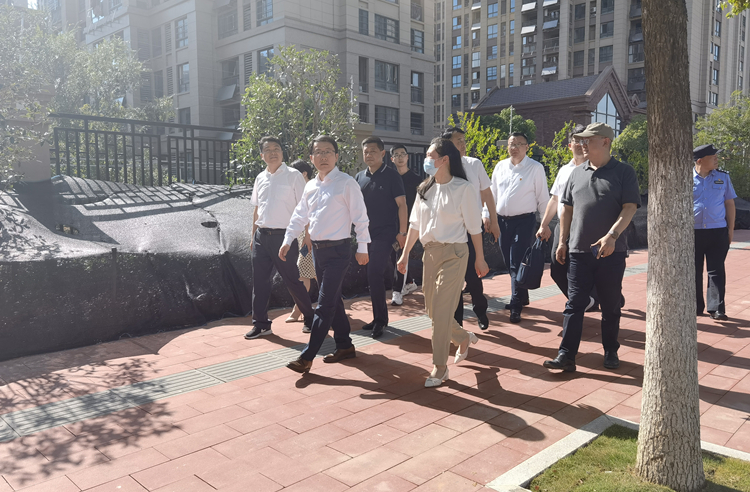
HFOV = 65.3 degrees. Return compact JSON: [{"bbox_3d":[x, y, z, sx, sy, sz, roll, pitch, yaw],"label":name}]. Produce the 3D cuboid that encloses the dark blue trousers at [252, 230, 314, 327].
[{"bbox_3d":[-0.814,0.293,5.200,0.420,0.910,0.550,5,9,40],"label":"dark blue trousers"}]

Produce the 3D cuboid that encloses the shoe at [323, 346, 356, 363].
[{"bbox_3d":[-0.278,0.846,4.580,0.290,0.115,0.105,-3,7,-29],"label":"shoe"}]

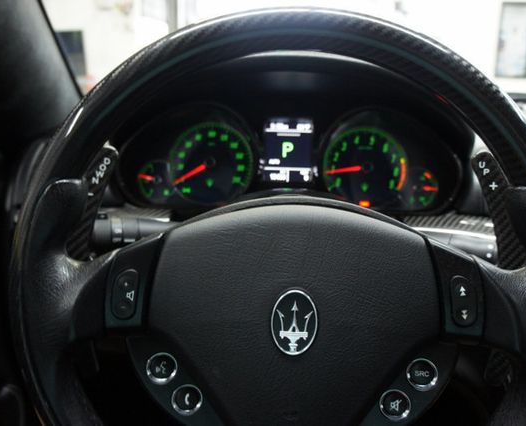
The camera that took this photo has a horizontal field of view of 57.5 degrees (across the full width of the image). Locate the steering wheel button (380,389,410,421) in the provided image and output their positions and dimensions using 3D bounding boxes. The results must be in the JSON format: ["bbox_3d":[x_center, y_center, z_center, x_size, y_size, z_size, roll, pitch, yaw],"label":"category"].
[{"bbox_3d":[0.093,0.135,0.338,0.021,0.021,0.008,1,-4,0],"label":"steering wheel button"}]

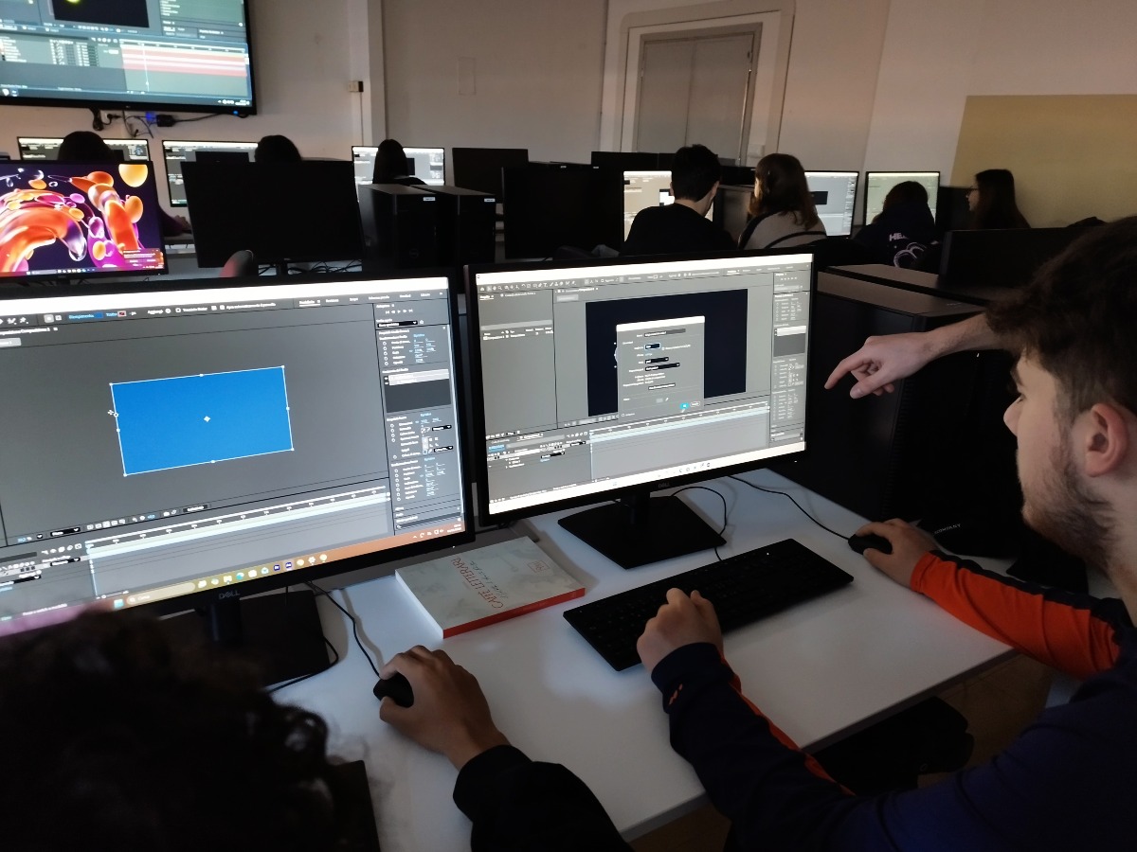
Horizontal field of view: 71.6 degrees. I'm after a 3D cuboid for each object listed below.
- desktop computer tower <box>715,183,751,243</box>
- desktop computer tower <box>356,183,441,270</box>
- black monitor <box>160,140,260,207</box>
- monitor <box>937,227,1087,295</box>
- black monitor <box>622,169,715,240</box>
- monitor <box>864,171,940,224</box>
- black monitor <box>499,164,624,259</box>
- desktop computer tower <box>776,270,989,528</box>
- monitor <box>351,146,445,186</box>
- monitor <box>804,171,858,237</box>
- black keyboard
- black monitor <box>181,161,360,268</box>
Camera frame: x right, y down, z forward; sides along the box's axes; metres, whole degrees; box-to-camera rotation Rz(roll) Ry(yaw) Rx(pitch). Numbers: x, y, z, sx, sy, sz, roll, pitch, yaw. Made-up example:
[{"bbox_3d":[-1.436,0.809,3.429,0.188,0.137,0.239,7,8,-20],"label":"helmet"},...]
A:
[{"bbox_3d":[0.802,-0.983,3.902,0.173,0.373,0.410,-10,25,-30],"label":"desktop computer tower"},{"bbox_3d":[-0.659,-0.734,3.092,0.173,0.373,0.410,-9,24,-28],"label":"desktop computer tower"},{"bbox_3d":[-2.058,-1.456,4.719,0.610,0.450,0.190,-9,24,-28],"label":"black monitor"},{"bbox_3d":[1.005,-0.213,1.779,0.610,0.450,0.190,-9,23,-27],"label":"monitor"},{"bbox_3d":[0.458,-0.973,3.727,0.610,0.450,0.190,-13,26,-35],"label":"black monitor"},{"bbox_3d":[1.922,-1.250,4.627,0.610,0.450,0.190,-9,23,-27],"label":"monitor"},{"bbox_3d":[-0.040,-0.912,3.507,0.611,0.462,0.190,-10,24,-29],"label":"black monitor"},{"bbox_3d":[0.530,-0.082,1.545,0.173,0.374,0.410,-11,25,-31],"label":"desktop computer tower"},{"bbox_3d":[-1.089,-1.561,5.106,0.610,0.450,0.190,-10,24,-30],"label":"monitor"},{"bbox_3d":[1.283,-1.165,4.302,0.611,0.462,0.190,-9,24,-27],"label":"monitor"},{"bbox_3d":[0.215,0.247,1.144,0.440,0.022,0.128,-11,27,-30],"label":"black keyboard"},{"bbox_3d":[-1.094,-0.752,2.967,0.610,0.450,0.190,-12,25,-34],"label":"black monitor"}]

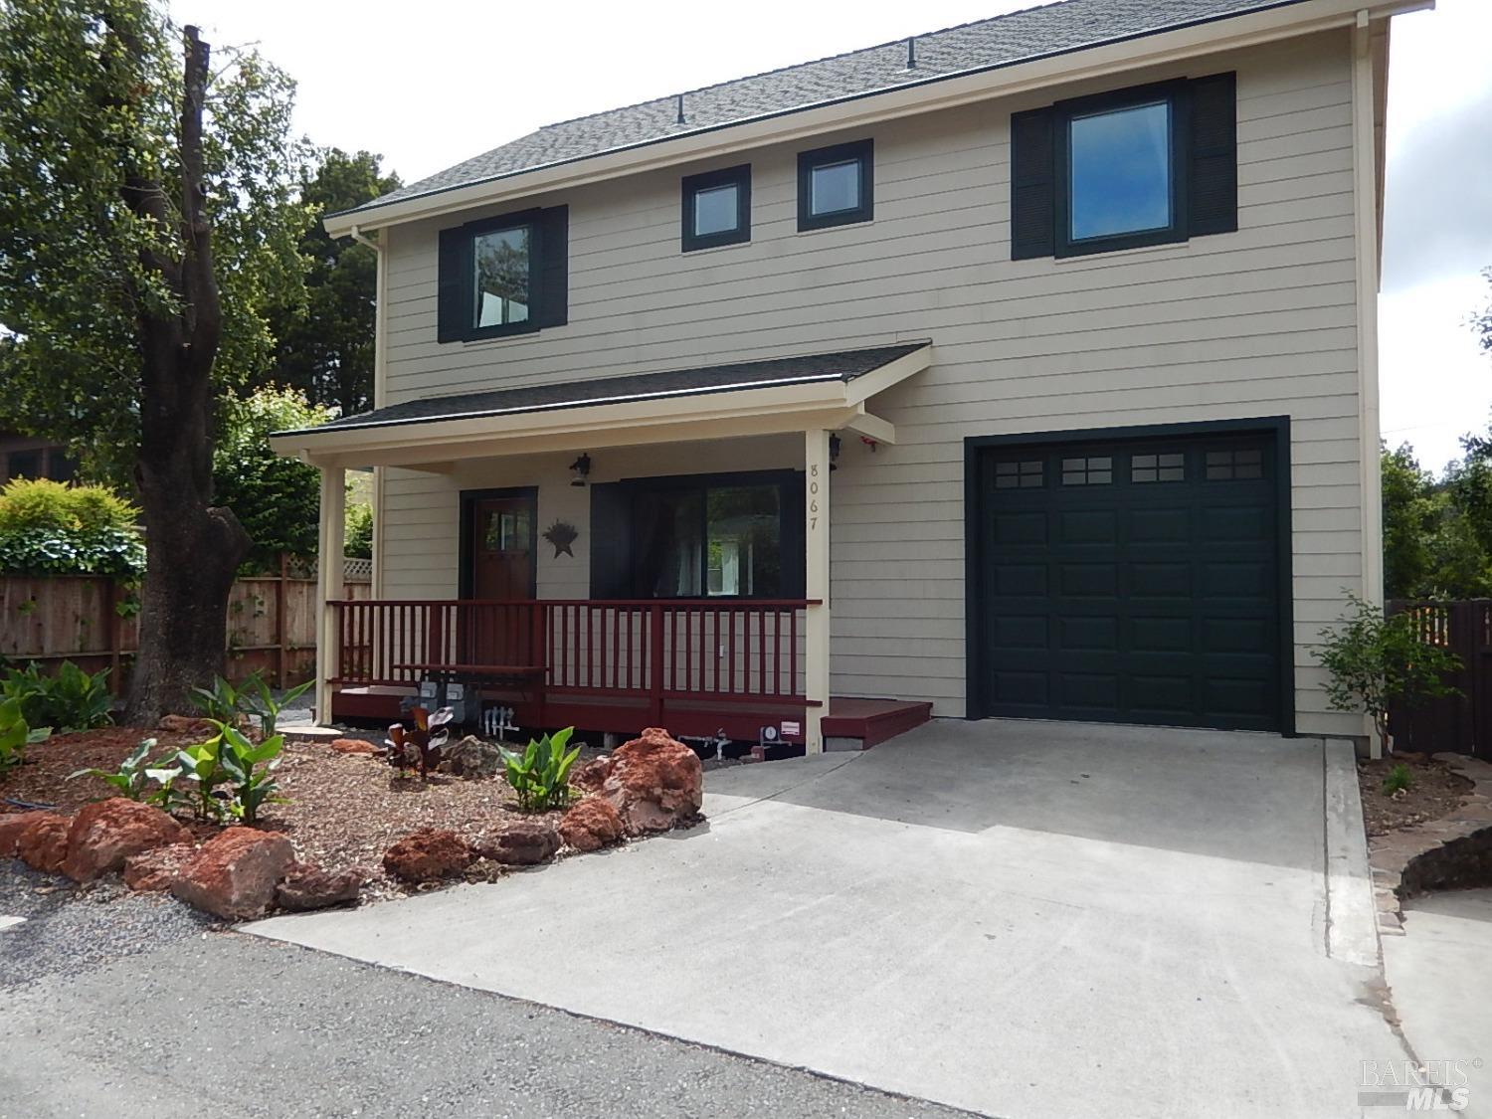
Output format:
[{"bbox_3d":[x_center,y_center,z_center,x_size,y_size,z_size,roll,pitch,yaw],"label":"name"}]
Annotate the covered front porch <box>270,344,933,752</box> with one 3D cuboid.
[{"bbox_3d":[-1.480,-0.218,10.216,6.050,3.610,2.250,-1,-3,26],"label":"covered front porch"}]

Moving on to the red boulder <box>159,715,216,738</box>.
[{"bbox_3d":[-4.995,1.488,9.650,0.500,0.210,0.380,1,-3,-27],"label":"red boulder"}]

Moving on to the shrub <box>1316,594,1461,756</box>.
[{"bbox_3d":[4.913,0.879,8.250,0.980,1.200,0.930,-1,-3,31],"label":"shrub"}]

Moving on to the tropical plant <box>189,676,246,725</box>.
[{"bbox_3d":[-4.955,1.317,10.100,0.490,0.480,0.460,1,-3,-26],"label":"tropical plant"}]

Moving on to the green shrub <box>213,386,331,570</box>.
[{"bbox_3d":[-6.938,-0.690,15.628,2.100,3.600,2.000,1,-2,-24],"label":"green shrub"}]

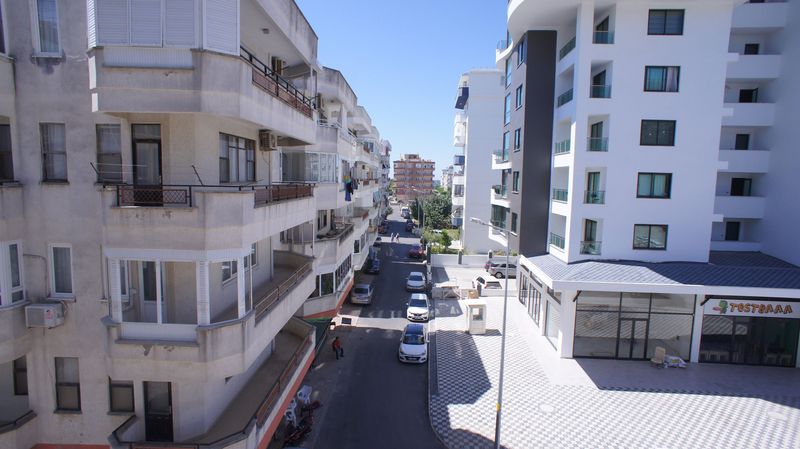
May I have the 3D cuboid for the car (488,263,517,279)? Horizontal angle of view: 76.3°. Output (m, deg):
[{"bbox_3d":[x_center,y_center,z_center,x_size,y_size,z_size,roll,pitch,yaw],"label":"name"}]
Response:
[{"bbox_3d":[12.356,5.173,56.465,4.400,1.500,1.780,1,5,2],"label":"car"}]

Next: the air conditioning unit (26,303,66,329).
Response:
[{"bbox_3d":[-9.750,2.500,13.976,0.800,0.560,0.300,1,5,1],"label":"air conditioning unit"}]

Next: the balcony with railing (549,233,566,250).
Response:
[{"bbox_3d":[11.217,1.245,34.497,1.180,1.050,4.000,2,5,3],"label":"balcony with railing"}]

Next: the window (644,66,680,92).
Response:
[{"bbox_3d":[15.244,-8.463,29.580,2.009,1.504,0.150,2,6,3],"label":"window"}]

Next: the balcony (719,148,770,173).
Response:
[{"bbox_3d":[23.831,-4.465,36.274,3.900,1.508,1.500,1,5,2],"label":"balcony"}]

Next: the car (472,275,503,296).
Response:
[{"bbox_3d":[8.796,5.908,51.266,1.780,1.500,4.200,0,6,-10],"label":"car"}]

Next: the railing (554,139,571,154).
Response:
[{"bbox_3d":[10.533,-4.911,32.660,0.100,0.807,3.825,2,6,3],"label":"railing"}]

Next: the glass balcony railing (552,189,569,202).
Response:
[{"bbox_3d":[10.775,-1.935,34.180,0.160,0.820,3.830,2,5,3],"label":"glass balcony railing"}]

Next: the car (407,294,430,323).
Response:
[{"bbox_3d":[1.530,6.880,42.300,1.750,1.480,4.300,2,5,2],"label":"car"}]

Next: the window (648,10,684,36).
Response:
[{"bbox_3d":[15.937,-12.066,30.412,2.075,1.453,0.150,1,5,2],"label":"window"}]

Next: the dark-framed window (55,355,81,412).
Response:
[{"bbox_3d":[-8.331,4.041,12.839,0.635,1.415,0.150,1,5,1],"label":"dark-framed window"}]

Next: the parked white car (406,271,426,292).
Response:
[{"bbox_3d":[1.748,5.782,52.338,1.720,1.450,4.300,2,5,2],"label":"parked white car"}]

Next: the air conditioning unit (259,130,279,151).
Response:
[{"bbox_3d":[-4.841,-3.046,18.728,0.370,0.660,0.880,1,5,1],"label":"air conditioning unit"}]

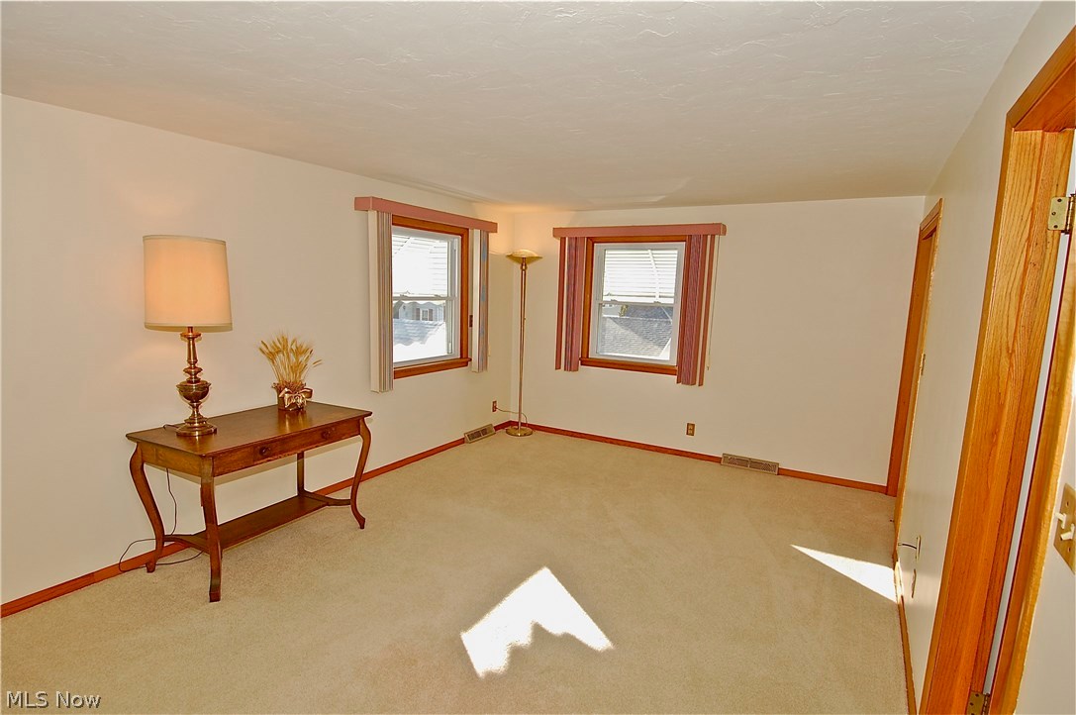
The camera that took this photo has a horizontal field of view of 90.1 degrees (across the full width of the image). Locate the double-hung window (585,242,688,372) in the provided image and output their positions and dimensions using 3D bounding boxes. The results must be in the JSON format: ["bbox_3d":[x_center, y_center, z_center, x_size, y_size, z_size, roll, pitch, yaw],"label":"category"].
[{"bbox_3d":[0.910,-0.497,5.115,1.107,1.279,0.072,7,9,31],"label":"double-hung window"}]

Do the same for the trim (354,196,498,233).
[{"bbox_3d":[-0.861,-1.170,4.518,0.179,0.092,1.520,7,9,31],"label":"trim"}]

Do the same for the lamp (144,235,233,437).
[{"bbox_3d":[-1.775,-0.099,2.755,0.378,1.003,0.378,7,9,31],"label":"lamp"}]

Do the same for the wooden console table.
[{"bbox_3d":[-1.585,0.745,3.098,0.648,0.759,1.024,7,9,31],"label":"wooden console table"}]

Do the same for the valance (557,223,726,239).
[{"bbox_3d":[0.885,-1.161,4.975,1.611,0.096,0.171,7,9,31],"label":"valance"}]

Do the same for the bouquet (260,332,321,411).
[{"bbox_3d":[-1.555,0.085,3.387,0.319,0.475,0.351,7,9,31],"label":"bouquet"}]

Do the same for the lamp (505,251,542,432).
[{"bbox_3d":[-0.169,-0.134,5.582,0.367,1.893,0.367,2,8,0],"label":"lamp"}]

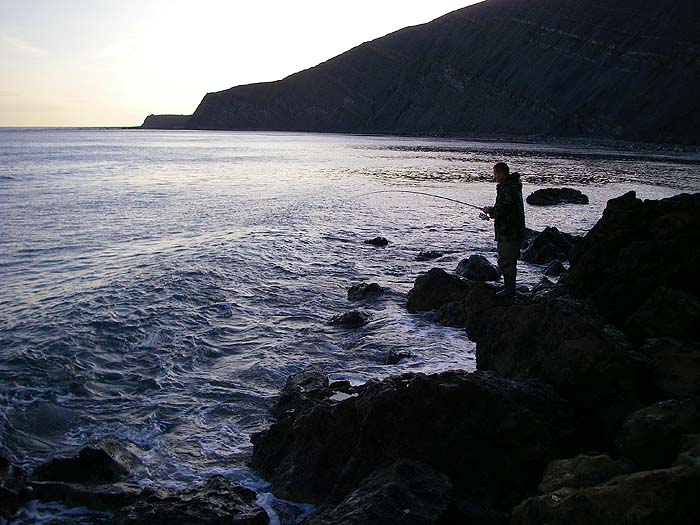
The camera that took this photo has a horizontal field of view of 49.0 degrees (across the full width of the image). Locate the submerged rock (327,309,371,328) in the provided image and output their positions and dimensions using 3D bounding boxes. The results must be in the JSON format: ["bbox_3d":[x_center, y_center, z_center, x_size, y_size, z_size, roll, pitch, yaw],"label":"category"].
[{"bbox_3d":[-0.023,0.860,11.871,0.619,0.198,0.495,0,10,0],"label":"submerged rock"}]

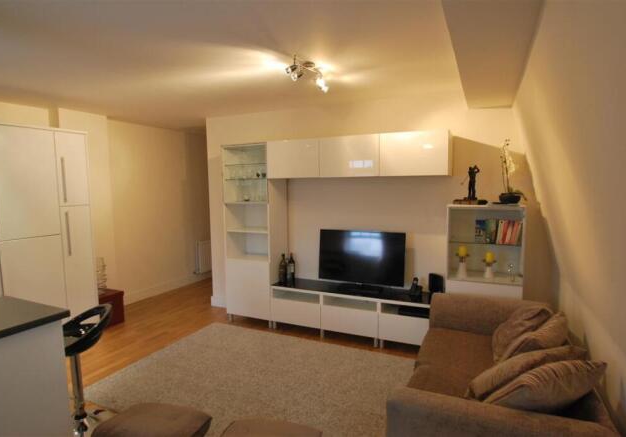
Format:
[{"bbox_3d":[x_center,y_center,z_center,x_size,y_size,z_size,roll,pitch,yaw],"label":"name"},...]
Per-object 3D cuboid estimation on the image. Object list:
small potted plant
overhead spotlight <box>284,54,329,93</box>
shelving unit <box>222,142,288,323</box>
[{"bbox_3d":[1.681,-0.395,2.905,0.200,0.560,0.200,1,5,24],"label":"small potted plant"},{"bbox_3d":[-0.045,-1.082,2.589,0.300,0.160,0.310,-1,5,0],"label":"overhead spotlight"},{"bbox_3d":[-0.659,0.194,4.038,0.600,2.020,0.420,1,5,24],"label":"shelving unit"}]

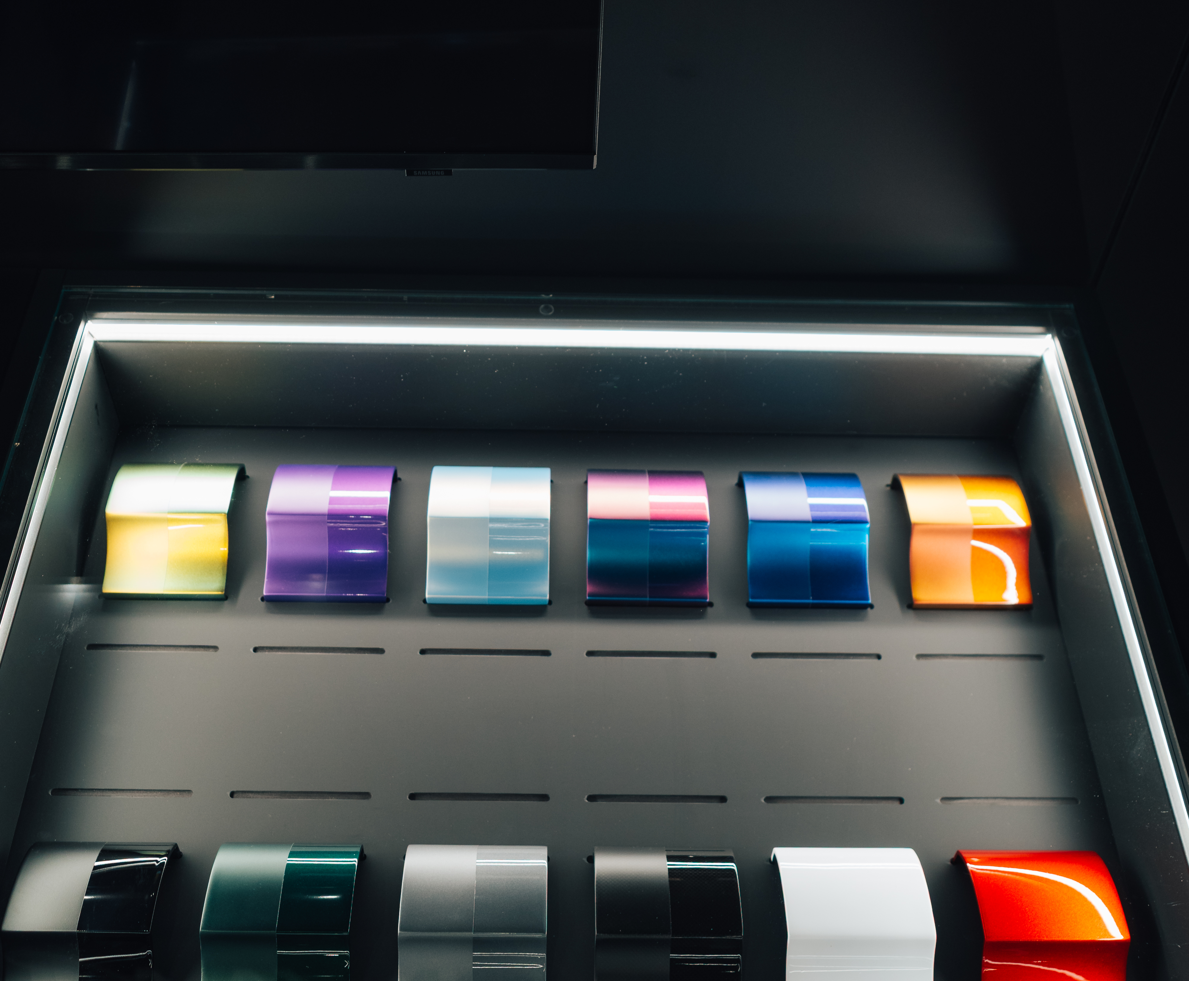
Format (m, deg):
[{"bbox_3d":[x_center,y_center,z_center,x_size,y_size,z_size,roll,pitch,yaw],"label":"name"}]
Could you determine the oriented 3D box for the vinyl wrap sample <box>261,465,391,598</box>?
[{"bbox_3d":[-0.203,0.025,1.086,0.095,0.035,0.118,1,52,-1],"label":"vinyl wrap sample"}]

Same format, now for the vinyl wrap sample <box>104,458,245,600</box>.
[{"bbox_3d":[-0.327,0.024,1.083,0.095,0.035,0.118,1,52,-1],"label":"vinyl wrap sample"}]

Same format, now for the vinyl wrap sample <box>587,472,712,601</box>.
[{"bbox_3d":[0.045,0.029,1.091,0.095,0.035,0.118,1,52,-1],"label":"vinyl wrap sample"}]

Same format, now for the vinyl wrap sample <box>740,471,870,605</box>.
[{"bbox_3d":[0.169,0.031,1.094,0.095,0.035,0.118,1,52,-1],"label":"vinyl wrap sample"}]

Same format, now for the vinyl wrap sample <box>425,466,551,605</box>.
[{"bbox_3d":[-0.079,0.027,1.088,0.095,0.035,0.118,1,52,-1],"label":"vinyl wrap sample"}]

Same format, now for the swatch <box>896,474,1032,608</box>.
[{"bbox_3d":[0.293,0.032,1.096,0.095,0.035,0.118,1,52,-1],"label":"swatch"}]

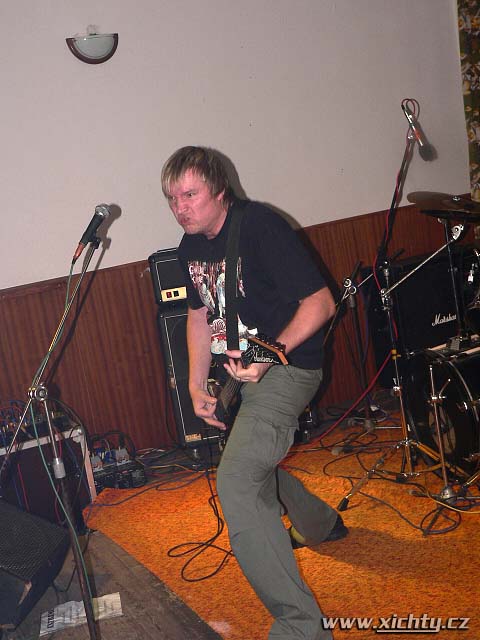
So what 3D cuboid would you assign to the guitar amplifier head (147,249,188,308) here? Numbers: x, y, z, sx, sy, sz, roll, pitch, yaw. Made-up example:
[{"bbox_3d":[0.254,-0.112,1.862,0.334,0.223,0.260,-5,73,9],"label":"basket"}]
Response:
[{"bbox_3d":[-0.094,-0.283,5.651,0.730,0.265,0.270,-9,8,3],"label":"guitar amplifier head"}]

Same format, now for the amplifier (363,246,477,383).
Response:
[{"bbox_3d":[1.204,-0.018,6.287,0.740,0.755,0.365,-13,9,-22],"label":"amplifier"}]

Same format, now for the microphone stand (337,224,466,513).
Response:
[{"bbox_3d":[0.701,0.180,4.618,0.740,1.110,0.600,-10,8,0],"label":"microphone stand"}]

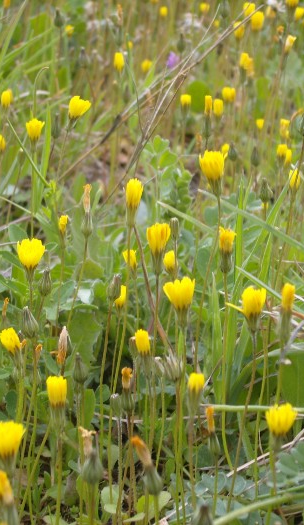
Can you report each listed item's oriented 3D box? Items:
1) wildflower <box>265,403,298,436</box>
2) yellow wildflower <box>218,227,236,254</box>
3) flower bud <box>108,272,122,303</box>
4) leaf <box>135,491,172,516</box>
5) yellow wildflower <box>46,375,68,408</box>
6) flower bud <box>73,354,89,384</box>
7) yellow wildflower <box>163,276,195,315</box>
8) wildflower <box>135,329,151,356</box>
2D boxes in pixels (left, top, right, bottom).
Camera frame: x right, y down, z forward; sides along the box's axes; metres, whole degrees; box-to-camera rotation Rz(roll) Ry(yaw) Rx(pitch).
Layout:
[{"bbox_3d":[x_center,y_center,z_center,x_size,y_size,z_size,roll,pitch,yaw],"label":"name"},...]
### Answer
[{"bbox_3d":[0.077,0.095,1.000,0.019,0.018,0.019,0,23,0],"label":"wildflower"},{"bbox_3d":[0.052,-0.015,1.154,0.012,0.018,0.012,1,20,3],"label":"yellow wildflower"},{"bbox_3d":[-0.024,0.017,1.092,0.007,0.018,0.007,15,19,-1],"label":"flower bud"},{"bbox_3d":[0.001,0.160,1.100,0.025,0.011,0.016,0,23,0],"label":"leaf"},{"bbox_3d":[-0.055,0.074,0.958,0.012,0.018,0.012,-1,20,-3],"label":"yellow wildflower"},{"bbox_3d":[-0.050,0.074,1.160,0.011,0.021,0.011,0,23,0],"label":"flower bud"},{"bbox_3d":[0.017,0.021,1.051,0.019,0.021,0.019,0,20,1],"label":"yellow wildflower"},{"bbox_3d":[-0.006,0.050,1.030,0.009,0.016,0.009,0,20,0],"label":"wildflower"}]

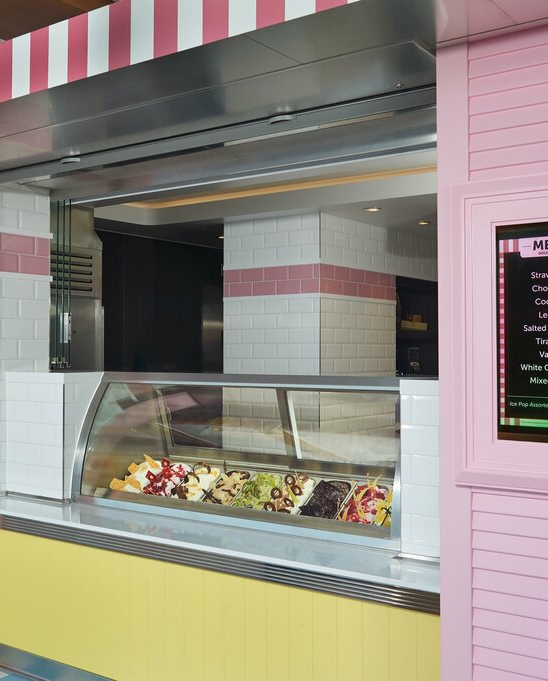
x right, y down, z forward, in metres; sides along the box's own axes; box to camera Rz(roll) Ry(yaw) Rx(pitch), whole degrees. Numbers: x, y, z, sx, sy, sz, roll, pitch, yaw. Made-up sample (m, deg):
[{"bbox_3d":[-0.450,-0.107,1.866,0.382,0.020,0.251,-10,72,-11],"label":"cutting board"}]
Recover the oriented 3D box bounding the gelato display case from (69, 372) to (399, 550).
[{"bbox_3d":[-0.049,0.457,3.725,1.754,0.599,0.767,-1,-1,36],"label":"gelato display case"}]

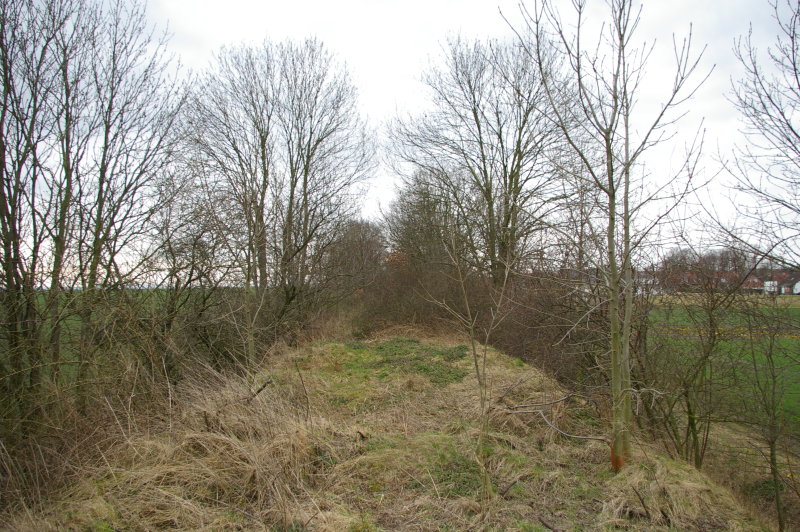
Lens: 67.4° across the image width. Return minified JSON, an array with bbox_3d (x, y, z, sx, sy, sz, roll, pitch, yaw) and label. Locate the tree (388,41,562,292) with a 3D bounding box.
[{"bbox_3d":[3.200,-3.400,25.200,7.300,12.100,6.900,0,-2,0],"label":"tree"}]

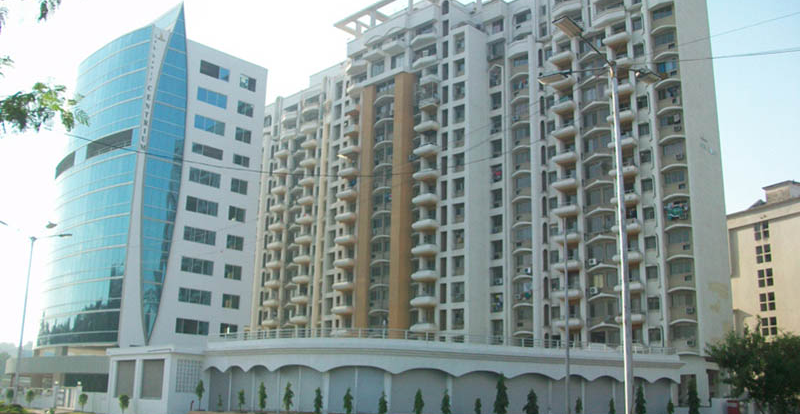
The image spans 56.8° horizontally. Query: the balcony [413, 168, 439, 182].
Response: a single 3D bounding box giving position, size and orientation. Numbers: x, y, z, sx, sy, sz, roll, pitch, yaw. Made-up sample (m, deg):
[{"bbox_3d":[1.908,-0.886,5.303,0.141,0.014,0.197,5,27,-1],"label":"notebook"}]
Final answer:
[{"bbox_3d":[3.070,-3.672,85.673,1.200,1.000,3.000,14,-19,-43],"label":"balcony"}]

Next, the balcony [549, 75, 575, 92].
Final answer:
[{"bbox_3d":[18.488,-13.764,83.829,1.200,1.050,2.800,15,-19,-43],"label":"balcony"}]

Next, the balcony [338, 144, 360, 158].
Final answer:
[{"bbox_3d":[-6.814,-7.470,97.247,3.312,1.050,1.300,-12,-20,43],"label":"balcony"}]

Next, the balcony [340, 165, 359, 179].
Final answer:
[{"bbox_3d":[-6.690,-4.326,96.065,1.200,1.000,2.950,14,-19,-43],"label":"balcony"}]

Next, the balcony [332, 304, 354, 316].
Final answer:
[{"bbox_3d":[-7.359,12.995,93.804,1.650,1.170,2.700,14,-18,-43],"label":"balcony"}]

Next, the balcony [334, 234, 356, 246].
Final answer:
[{"bbox_3d":[-7.257,4.194,95.874,1.650,1.170,2.700,14,-18,-43],"label":"balcony"}]

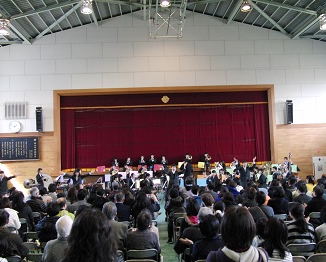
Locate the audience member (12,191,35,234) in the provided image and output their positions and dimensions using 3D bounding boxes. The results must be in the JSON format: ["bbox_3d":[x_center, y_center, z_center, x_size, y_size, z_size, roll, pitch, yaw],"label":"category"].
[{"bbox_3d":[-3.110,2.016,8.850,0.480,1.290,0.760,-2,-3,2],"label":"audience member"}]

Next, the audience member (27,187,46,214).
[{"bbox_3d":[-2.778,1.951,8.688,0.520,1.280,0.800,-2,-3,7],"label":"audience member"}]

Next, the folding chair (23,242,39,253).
[{"bbox_3d":[-2.087,2.132,6.242,0.450,0.770,0.480,-2,-2,-3],"label":"folding chair"}]

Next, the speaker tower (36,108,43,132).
[{"bbox_3d":[-7.036,-0.645,22.507,0.280,1.400,0.350,-2,2,-3],"label":"speaker tower"}]

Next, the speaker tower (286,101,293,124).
[{"bbox_3d":[7.262,-1.063,22.582,0.340,1.330,0.340,-2,-2,-3],"label":"speaker tower"}]

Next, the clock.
[{"bbox_3d":[-8.504,-0.236,22.690,0.680,0.680,0.090,-2,-3,-3],"label":"clock"}]

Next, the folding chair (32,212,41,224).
[{"bbox_3d":[-3.081,2.311,9.450,0.440,0.770,0.470,-2,-3,-3],"label":"folding chair"}]

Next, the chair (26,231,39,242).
[{"bbox_3d":[-2.164,2.126,6.850,0.440,0.770,0.470,-2,-3,-3],"label":"chair"}]

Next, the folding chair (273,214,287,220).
[{"bbox_3d":[2.235,2.035,7.900,0.440,0.770,0.470,-2,-3,-3],"label":"folding chair"}]

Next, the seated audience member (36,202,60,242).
[{"bbox_3d":[-2.033,1.932,7.335,0.520,1.260,0.720,-2,-2,-3],"label":"seated audience member"}]

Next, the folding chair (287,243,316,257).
[{"bbox_3d":[1.969,1.978,5.767,0.450,0.770,0.480,-2,-2,-3],"label":"folding chair"}]

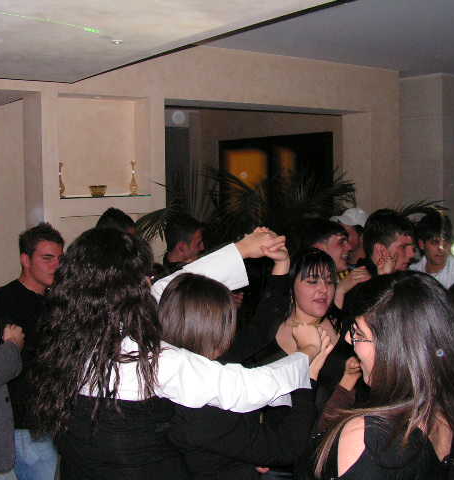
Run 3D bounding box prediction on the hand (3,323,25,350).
[{"bbox_3d":[-0.702,0.319,2.200,0.085,0.100,0.085,-3,6,-24],"label":"hand"}]

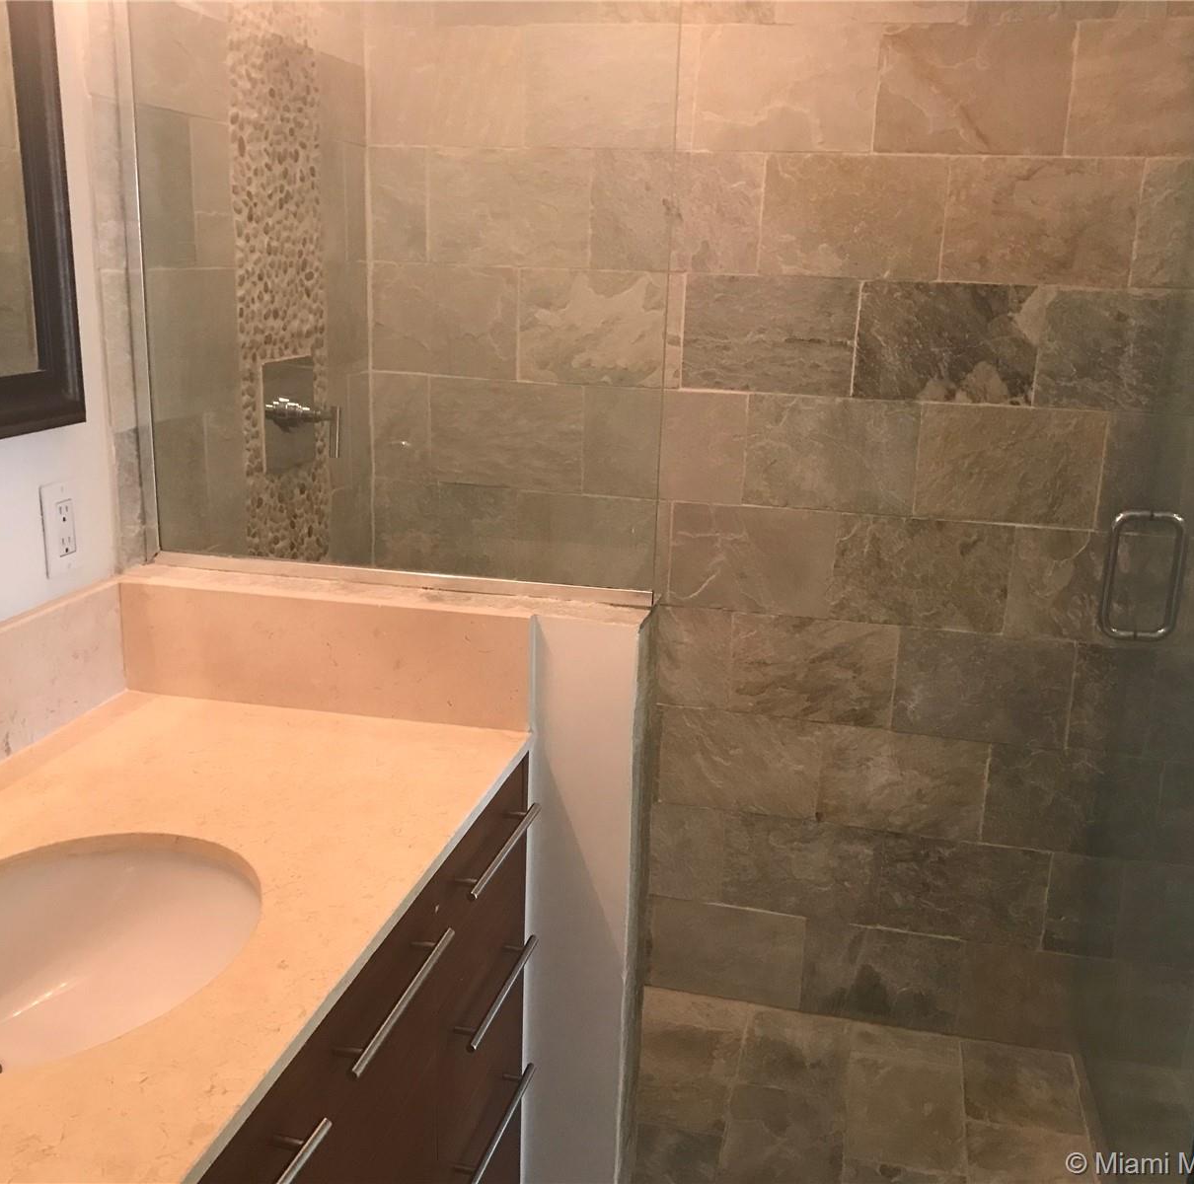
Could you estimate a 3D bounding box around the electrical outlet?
[{"bbox_3d":[-0.668,-0.080,1.599,0.008,0.116,0.070,5,15,12],"label":"electrical outlet"}]

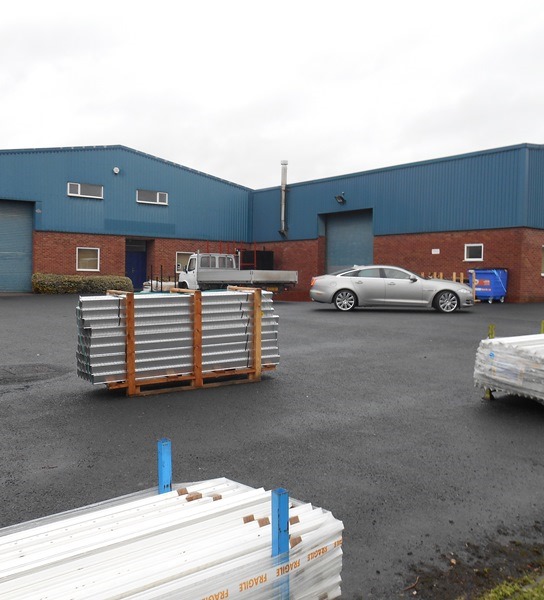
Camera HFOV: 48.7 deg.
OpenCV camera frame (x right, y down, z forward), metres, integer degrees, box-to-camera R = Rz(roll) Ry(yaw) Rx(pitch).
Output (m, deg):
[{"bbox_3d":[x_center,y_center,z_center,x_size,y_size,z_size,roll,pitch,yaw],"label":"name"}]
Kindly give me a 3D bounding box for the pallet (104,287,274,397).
[{"bbox_3d":[-1.091,0.466,7.693,2.209,1.183,0.771,-3,5,-31],"label":"pallet"}]

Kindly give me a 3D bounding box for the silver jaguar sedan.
[{"bbox_3d":[3.680,-0.360,18.700,5.120,1.450,1.930,1,2,3],"label":"silver jaguar sedan"}]

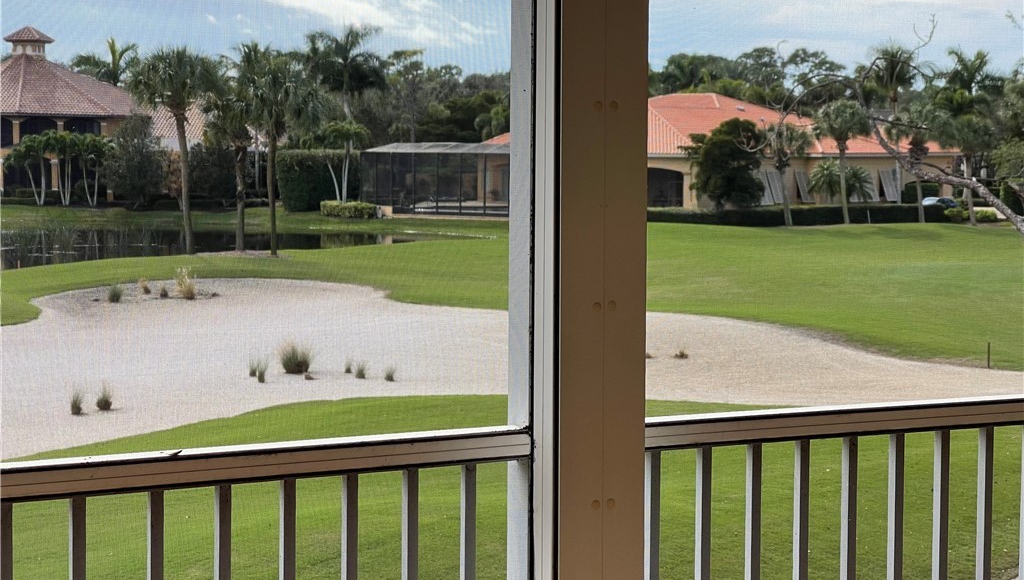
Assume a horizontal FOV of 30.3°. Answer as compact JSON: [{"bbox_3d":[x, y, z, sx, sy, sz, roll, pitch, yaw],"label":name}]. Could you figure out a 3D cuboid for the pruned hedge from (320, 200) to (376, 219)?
[{"bbox_3d":[-9.928,-4.858,114.962,3.008,0.987,1.692,3,5,25],"label":"pruned hedge"}]

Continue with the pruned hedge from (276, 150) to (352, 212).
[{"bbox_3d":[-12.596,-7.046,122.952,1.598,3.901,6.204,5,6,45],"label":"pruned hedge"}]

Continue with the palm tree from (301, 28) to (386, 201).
[{"bbox_3d":[-10.625,-11.067,119.380,5.076,10.846,5.076,1,4,0],"label":"palm tree"}]

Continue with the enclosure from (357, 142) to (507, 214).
[{"bbox_3d":[-0.987,-6.920,117.500,14.100,4.136,10.810,3,5,28],"label":"enclosure"}]

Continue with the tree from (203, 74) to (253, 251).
[{"bbox_3d":[-12.160,-5.507,81.780,2.538,7.603,2.538,1,4,0],"label":"tree"}]

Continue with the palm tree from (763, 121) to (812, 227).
[{"bbox_3d":[16.825,-7.115,115.620,3.053,6.474,3.053,1,4,0],"label":"palm tree"}]

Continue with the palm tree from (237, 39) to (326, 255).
[{"bbox_3d":[-9.713,-5.937,79.430,3.860,8.894,3.860,1,4,0],"label":"palm tree"}]

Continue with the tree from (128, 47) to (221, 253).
[{"bbox_3d":[-14.244,-5.930,79.900,3.883,8.694,3.883,1,4,0],"label":"tree"}]

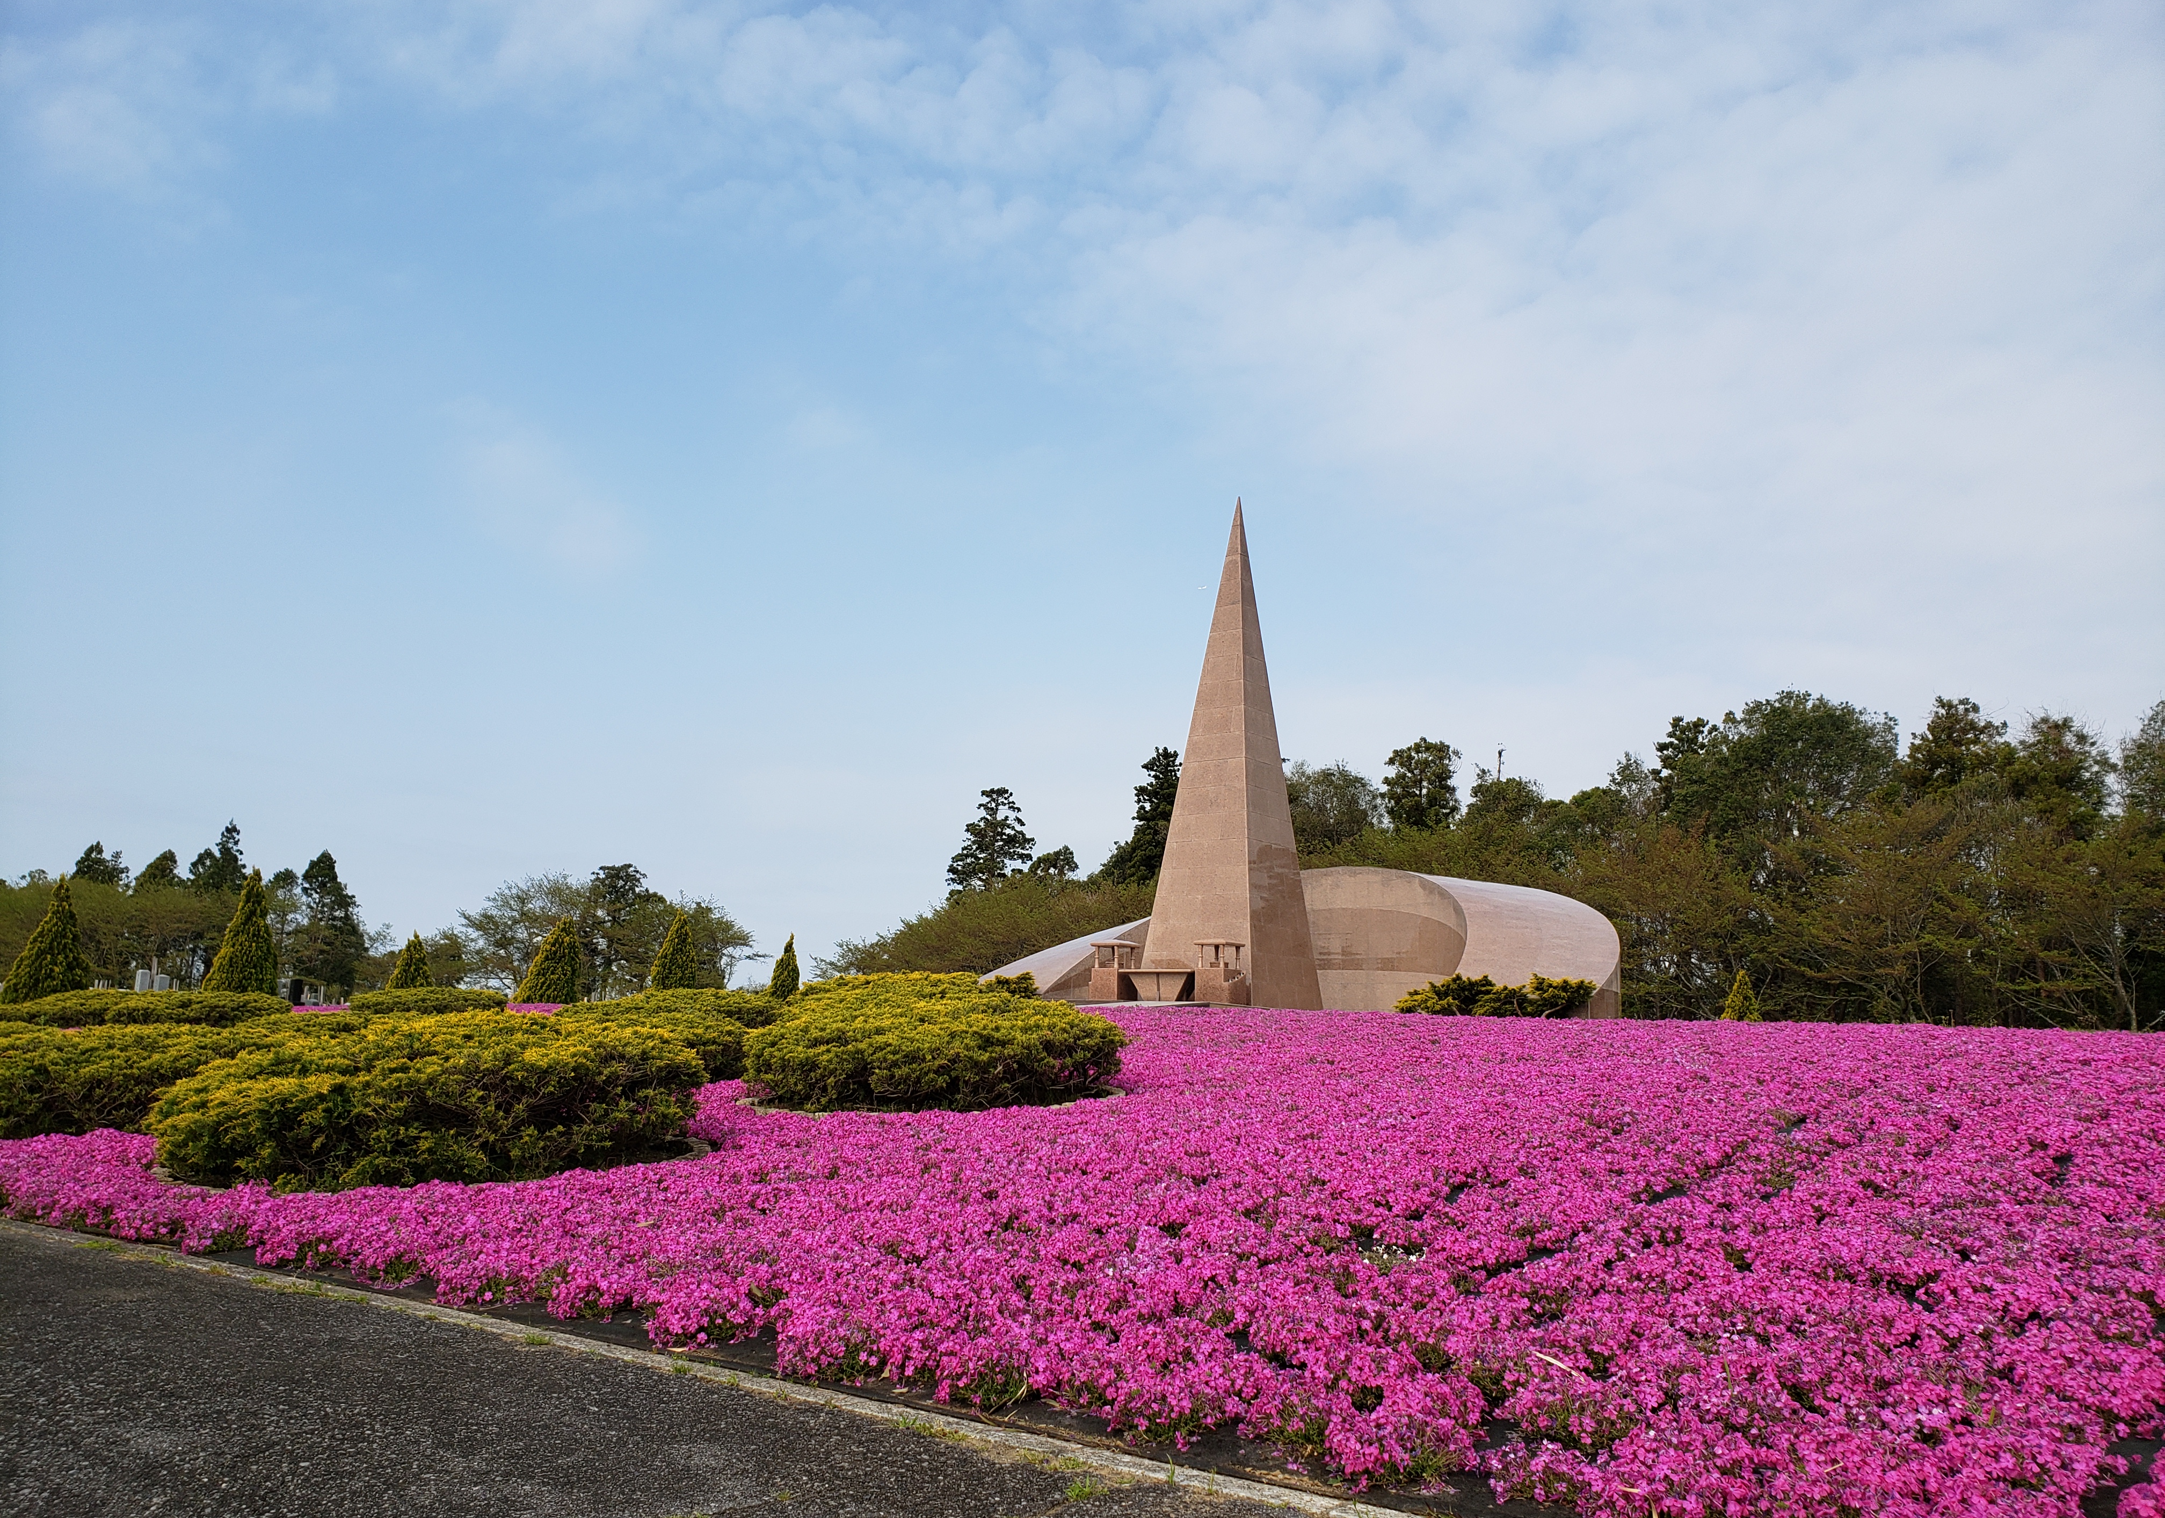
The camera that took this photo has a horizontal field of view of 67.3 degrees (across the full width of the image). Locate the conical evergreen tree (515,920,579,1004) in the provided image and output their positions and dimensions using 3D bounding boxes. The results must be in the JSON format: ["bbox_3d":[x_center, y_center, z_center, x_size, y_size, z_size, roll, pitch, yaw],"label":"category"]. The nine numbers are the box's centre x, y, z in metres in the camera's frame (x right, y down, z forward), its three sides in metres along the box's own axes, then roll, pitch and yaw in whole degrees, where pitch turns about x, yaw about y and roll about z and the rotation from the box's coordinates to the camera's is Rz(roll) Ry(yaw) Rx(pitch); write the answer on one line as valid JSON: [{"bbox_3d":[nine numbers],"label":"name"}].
[{"bbox_3d":[-12.187,4.687,37.162,1.500,2.064,1.500,5,-9,-18],"label":"conical evergreen tree"}]

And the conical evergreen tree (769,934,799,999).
[{"bbox_3d":[-6.930,5.042,38.134,0.750,1.709,0.750,3,-9,-10],"label":"conical evergreen tree"}]

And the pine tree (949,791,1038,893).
[{"bbox_3d":[-5.066,7.798,88.982,5.500,12.483,5.500,2,-9,-3],"label":"pine tree"}]

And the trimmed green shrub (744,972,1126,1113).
[{"bbox_3d":[-1.263,2.372,13.982,3.250,1.041,3.250,3,-9,-5],"label":"trimmed green shrub"}]

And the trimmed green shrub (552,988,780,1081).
[{"bbox_3d":[-4.495,2.813,16.967,2.600,0.854,2.800,4,-9,-14],"label":"trimmed green shrub"}]

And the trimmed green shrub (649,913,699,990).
[{"bbox_3d":[-9.027,4.516,36.174,1.200,2.218,1.200,4,-9,-14],"label":"trimmed green shrub"}]

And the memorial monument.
[{"bbox_3d":[6.201,0.184,48.172,20.543,15.106,13.696,-5,-11,37],"label":"memorial monument"}]

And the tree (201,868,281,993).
[{"bbox_3d":[-16.030,3.524,31.220,1.550,2.801,1.550,6,-10,-26],"label":"tree"}]

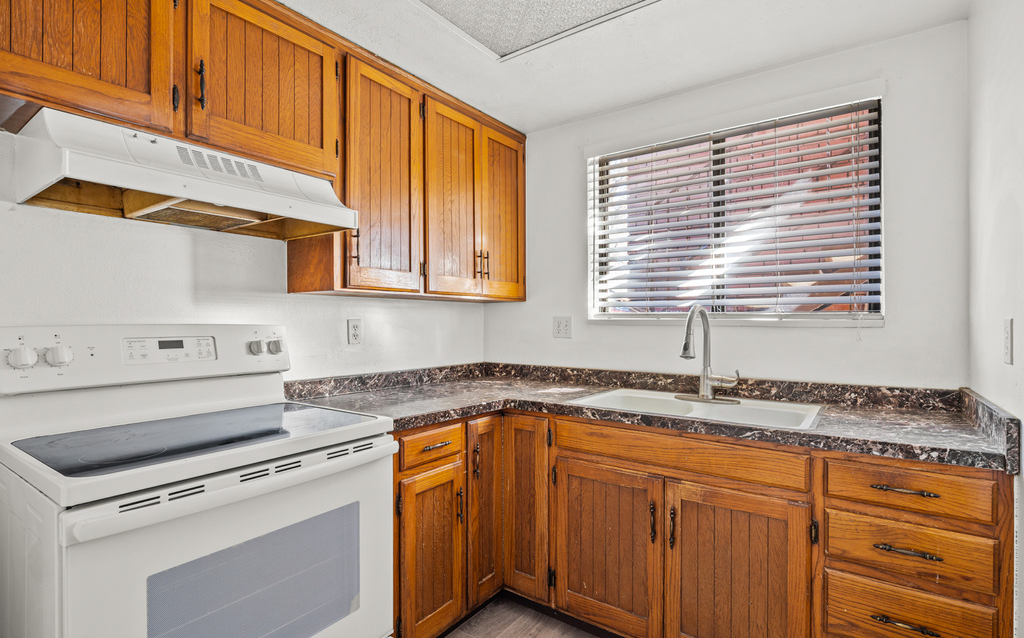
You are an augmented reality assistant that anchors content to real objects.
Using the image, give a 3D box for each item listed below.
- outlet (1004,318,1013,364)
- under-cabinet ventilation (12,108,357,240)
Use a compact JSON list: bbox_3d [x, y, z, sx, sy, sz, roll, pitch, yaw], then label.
[{"bbox_3d":[1.236,0.055,1.180,0.010,0.114,0.070,0,-1,36],"label":"outlet"},{"bbox_3d":[-0.937,-0.405,1.463,0.465,0.187,0.752,0,-1,37],"label":"under-cabinet ventilation"}]

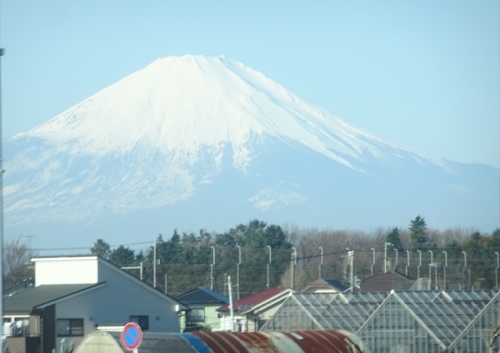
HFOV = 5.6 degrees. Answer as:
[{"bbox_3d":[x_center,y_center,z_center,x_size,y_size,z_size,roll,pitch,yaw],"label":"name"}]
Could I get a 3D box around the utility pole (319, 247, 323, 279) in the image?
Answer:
[{"bbox_3d":[6.092,12.338,439.759,0.360,12.500,0.300,0,-2,0],"label":"utility pole"}]

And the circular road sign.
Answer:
[{"bbox_3d":[-2.545,3.433,110.500,0.600,0.600,0.050,-2,-3,38],"label":"circular road sign"}]

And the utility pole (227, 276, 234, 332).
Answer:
[{"bbox_3d":[-0.883,8.756,274.867,0.300,6.910,0.250,-3,-2,0],"label":"utility pole"}]

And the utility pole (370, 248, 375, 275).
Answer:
[{"bbox_3d":[10.597,12.338,439.759,0.360,12.500,0.300,0,-2,0],"label":"utility pole"}]

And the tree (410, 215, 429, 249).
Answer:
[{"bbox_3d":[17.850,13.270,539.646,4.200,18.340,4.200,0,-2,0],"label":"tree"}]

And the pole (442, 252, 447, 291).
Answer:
[{"bbox_3d":[16.776,12.506,439.766,0.360,12.150,0.300,0,-2,0],"label":"pole"}]

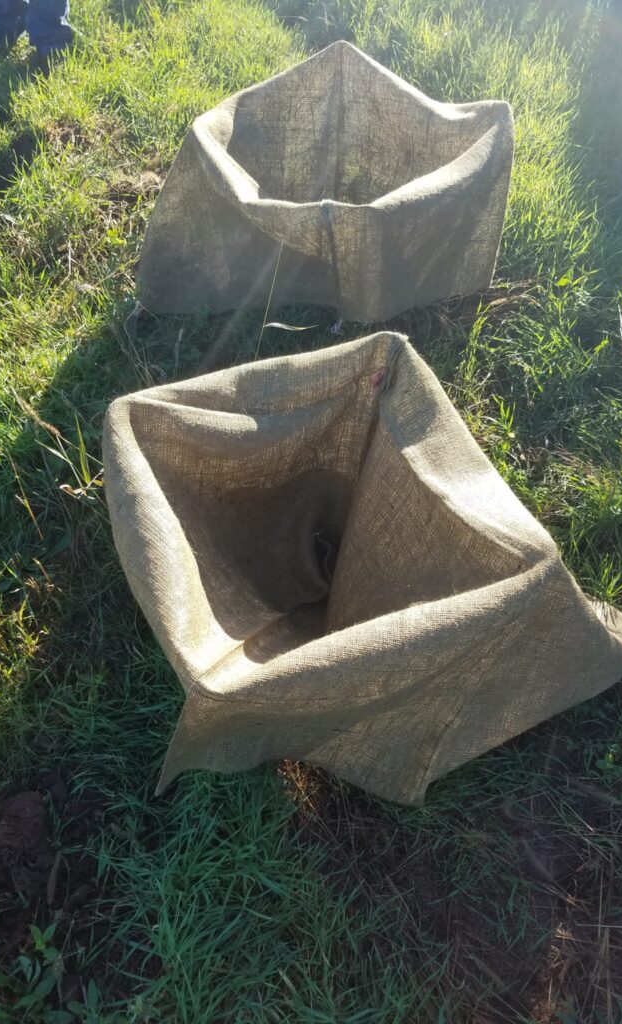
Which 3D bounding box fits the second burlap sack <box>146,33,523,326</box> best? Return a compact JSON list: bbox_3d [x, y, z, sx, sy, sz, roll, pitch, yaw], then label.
[{"bbox_3d":[0.019,-0.860,1.972,0.860,0.380,0.730,-4,48,-3],"label":"second burlap sack"}]

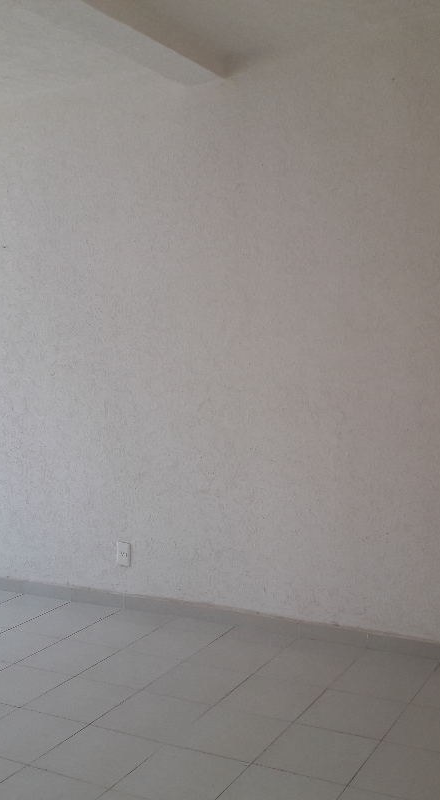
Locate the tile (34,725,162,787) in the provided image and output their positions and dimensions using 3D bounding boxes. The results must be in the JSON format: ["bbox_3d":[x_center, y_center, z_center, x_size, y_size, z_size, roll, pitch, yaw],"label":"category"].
[{"bbox_3d":[-0.374,1.099,2.568,0.300,0.010,0.300,1,4,28],"label":"tile"}]

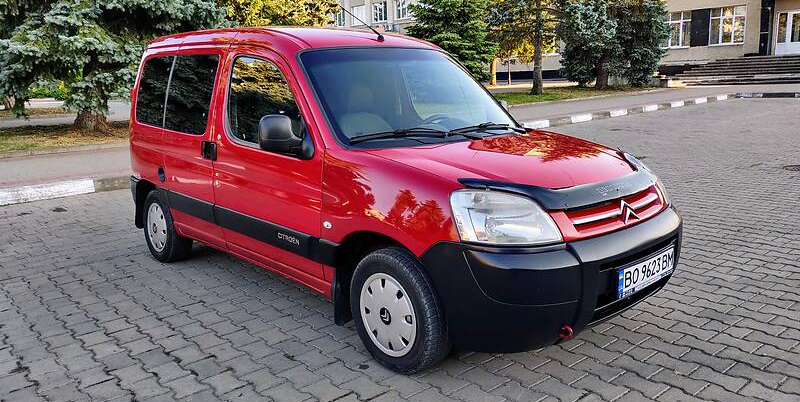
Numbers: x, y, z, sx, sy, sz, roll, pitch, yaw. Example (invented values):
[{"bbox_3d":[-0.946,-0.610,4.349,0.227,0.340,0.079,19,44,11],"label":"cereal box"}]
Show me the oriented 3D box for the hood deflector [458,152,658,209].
[{"bbox_3d":[0.829,-0.097,2.650,1.270,0.160,0.400,-12,15,-41],"label":"hood deflector"}]

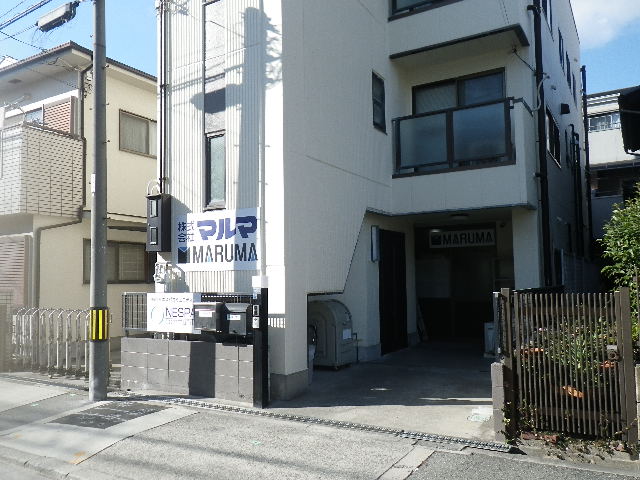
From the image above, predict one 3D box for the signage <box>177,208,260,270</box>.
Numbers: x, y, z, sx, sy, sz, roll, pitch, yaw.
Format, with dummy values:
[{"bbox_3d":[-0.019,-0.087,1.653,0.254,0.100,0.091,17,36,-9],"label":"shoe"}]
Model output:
[{"bbox_3d":[-1.396,0.018,6.992,1.472,0.814,0.040,-3,-5,30],"label":"signage"}]

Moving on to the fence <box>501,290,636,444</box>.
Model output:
[{"bbox_3d":[2.167,1.090,4.579,1.050,1.330,0.100,-3,-5,30],"label":"fence"}]

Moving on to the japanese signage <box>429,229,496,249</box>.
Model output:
[{"bbox_3d":[3.067,-0.022,11.182,1.416,0.361,0.060,-3,-5,30],"label":"japanese signage"}]

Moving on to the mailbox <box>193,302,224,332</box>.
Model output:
[{"bbox_3d":[-1.419,0.972,6.601,0.375,0.355,0.135,-3,-5,30],"label":"mailbox"}]

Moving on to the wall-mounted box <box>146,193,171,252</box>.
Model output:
[{"bbox_3d":[-2.320,-0.227,7.468,0.290,0.790,0.190,-3,-5,30],"label":"wall-mounted box"}]

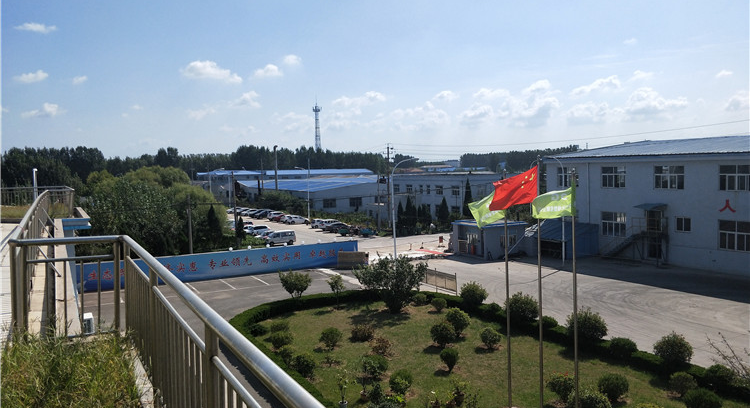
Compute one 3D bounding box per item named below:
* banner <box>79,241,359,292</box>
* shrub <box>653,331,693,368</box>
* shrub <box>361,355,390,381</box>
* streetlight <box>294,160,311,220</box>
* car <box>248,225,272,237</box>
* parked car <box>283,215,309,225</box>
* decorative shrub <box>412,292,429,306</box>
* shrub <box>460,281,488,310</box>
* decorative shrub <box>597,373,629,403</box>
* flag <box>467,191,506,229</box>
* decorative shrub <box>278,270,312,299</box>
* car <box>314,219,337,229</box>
[{"bbox_3d":[-13.011,5.409,48.271,24.300,2.340,0.250,-4,4,-21],"label":"banner"},{"bbox_3d":[12.779,6.365,23.202,1.676,1.839,1.676,-1,4,0],"label":"shrub"},{"bbox_3d":[0.007,7.305,24.392,1.239,0.910,1.239,-2,4,0],"label":"shrub"},{"bbox_3d":[-14.000,-2.450,104.300,2.900,10.900,0.400,-1,4,0],"label":"streetlight"},{"bbox_3d":[-17.119,3.932,78.560,4.400,1.650,1.800,-4,4,-22],"label":"car"},{"bbox_3d":[-13.663,2.832,93.495,4.400,1.480,1.780,-2,4,-18],"label":"parked car"},{"bbox_3d":[3.286,6.833,39.110,1.084,0.865,1.052,-1,4,5],"label":"decorative shrub"},{"bbox_3d":[6.113,5.759,33.341,1.666,1.999,1.666,-1,4,0],"label":"shrub"},{"bbox_3d":[9.450,7.280,21.500,1.200,1.050,1.200,-1,4,0],"label":"decorative shrub"},{"bbox_3d":[4.026,0.018,19.381,1.350,1.500,0.400,0,4,17],"label":"flag"},{"bbox_3d":[-5.447,5.795,37.326,2.200,2.300,2.200,-1,4,0],"label":"decorative shrub"},{"bbox_3d":[-8.200,3.200,88.300,4.400,1.600,1.800,-3,4,-22],"label":"car"}]

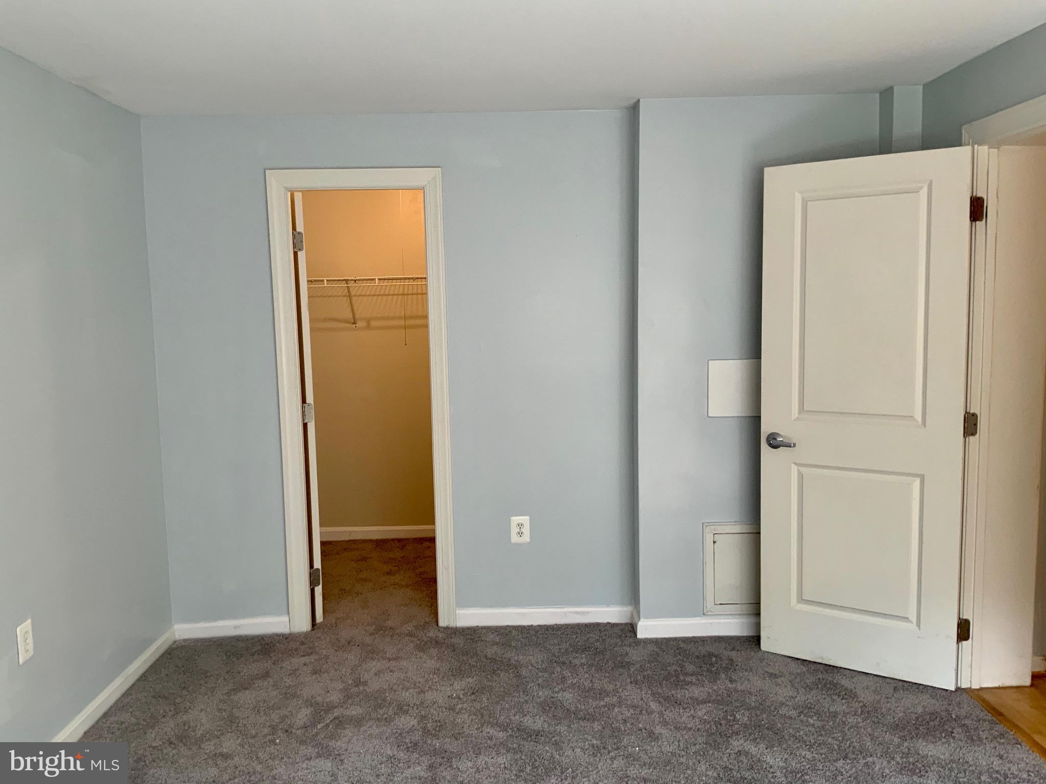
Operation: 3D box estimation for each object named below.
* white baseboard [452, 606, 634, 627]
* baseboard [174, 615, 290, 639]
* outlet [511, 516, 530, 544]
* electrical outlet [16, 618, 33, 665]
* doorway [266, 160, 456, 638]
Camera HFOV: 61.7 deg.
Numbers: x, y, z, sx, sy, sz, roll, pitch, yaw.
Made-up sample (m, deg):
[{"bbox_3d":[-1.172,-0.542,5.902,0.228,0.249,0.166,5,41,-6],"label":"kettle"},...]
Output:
[{"bbox_3d":[0.107,1.078,4.218,0.856,0.091,0.016,-2,6,-2],"label":"white baseboard"},{"bbox_3d":[-1.377,1.122,4.159,0.542,0.077,0.016,-2,6,-2],"label":"baseboard"},{"bbox_3d":[-0.012,0.658,4.172,0.088,0.136,0.008,-2,6,-2],"label":"outlet"},{"bbox_3d":[-1.659,0.833,2.924,0.008,0.127,0.083,-1,6,-1],"label":"electrical outlet"},{"bbox_3d":[-0.739,0.060,4.129,0.784,2.158,0.130,-2,6,-2],"label":"doorway"}]

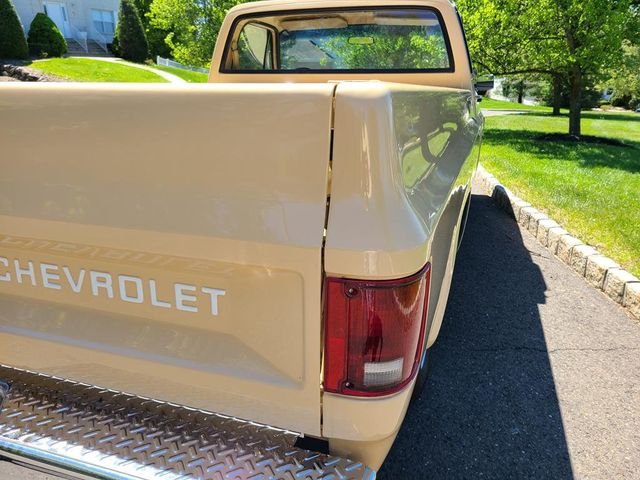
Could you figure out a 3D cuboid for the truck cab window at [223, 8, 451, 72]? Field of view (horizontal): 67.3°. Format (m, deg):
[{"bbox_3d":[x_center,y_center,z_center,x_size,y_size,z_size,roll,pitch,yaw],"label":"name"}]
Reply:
[{"bbox_3d":[0.067,-1.300,3.171,1.597,0.377,0.090,6,10,18],"label":"truck cab window"}]

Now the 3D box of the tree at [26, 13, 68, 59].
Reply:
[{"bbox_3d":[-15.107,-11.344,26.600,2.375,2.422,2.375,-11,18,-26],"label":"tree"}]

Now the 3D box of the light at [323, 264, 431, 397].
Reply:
[{"bbox_3d":[0.103,0.164,0.869,0.161,0.224,0.119,6,18,18],"label":"light"}]

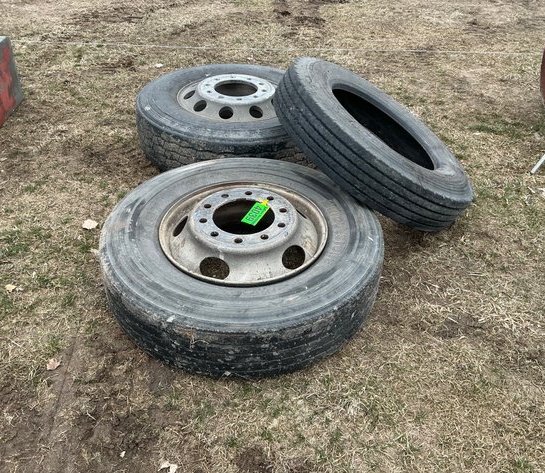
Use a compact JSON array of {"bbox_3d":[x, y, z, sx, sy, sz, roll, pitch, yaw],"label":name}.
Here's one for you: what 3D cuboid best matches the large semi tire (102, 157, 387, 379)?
[{"bbox_3d":[-0.102,0.049,1.886,1.010,0.288,1.010,1,38,0],"label":"large semi tire"}]

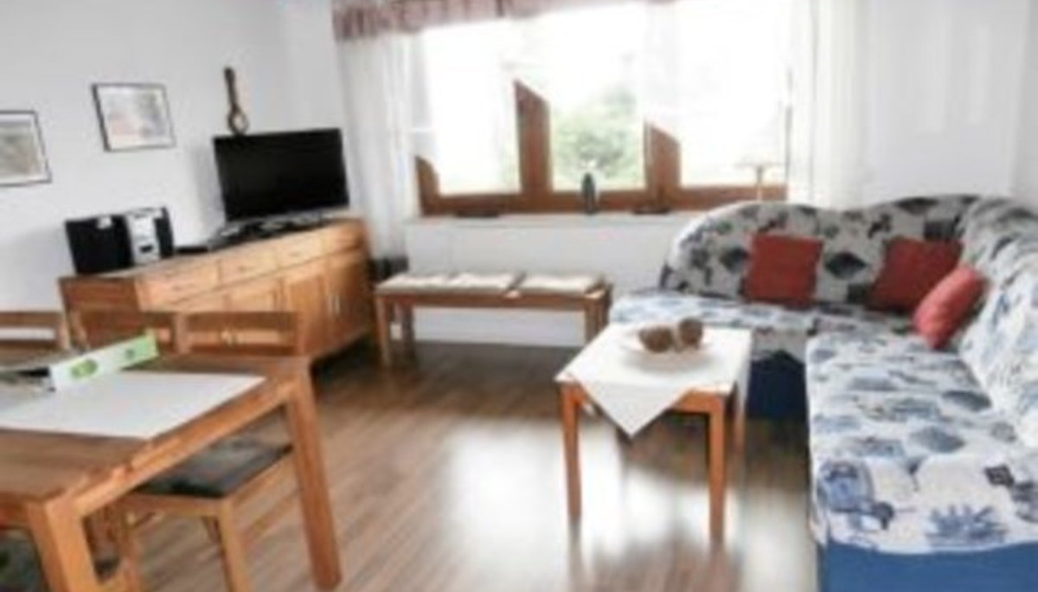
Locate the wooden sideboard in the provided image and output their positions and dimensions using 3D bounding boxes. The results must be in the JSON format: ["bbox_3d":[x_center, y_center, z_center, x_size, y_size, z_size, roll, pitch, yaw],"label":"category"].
[{"bbox_3d":[-1.620,0.081,4.303,0.450,0.800,1.850,2,15,22],"label":"wooden sideboard"}]

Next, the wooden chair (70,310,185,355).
[{"bbox_3d":[-1.403,0.518,2.366,0.470,0.860,0.490,1,15,17],"label":"wooden chair"}]

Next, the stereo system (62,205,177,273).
[{"bbox_3d":[-2.012,-0.286,3.662,0.190,0.265,0.470,2,15,22],"label":"stereo system"}]

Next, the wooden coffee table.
[{"bbox_3d":[0.539,0.472,2.711,0.580,0.560,0.670,2,15,20],"label":"wooden coffee table"}]

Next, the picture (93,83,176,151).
[{"bbox_3d":[-2.019,-0.946,3.808,0.025,0.325,0.435,2,15,22],"label":"picture"}]

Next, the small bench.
[{"bbox_3d":[-0.132,0.162,4.300,1.370,0.475,0.390,1,15,18],"label":"small bench"}]

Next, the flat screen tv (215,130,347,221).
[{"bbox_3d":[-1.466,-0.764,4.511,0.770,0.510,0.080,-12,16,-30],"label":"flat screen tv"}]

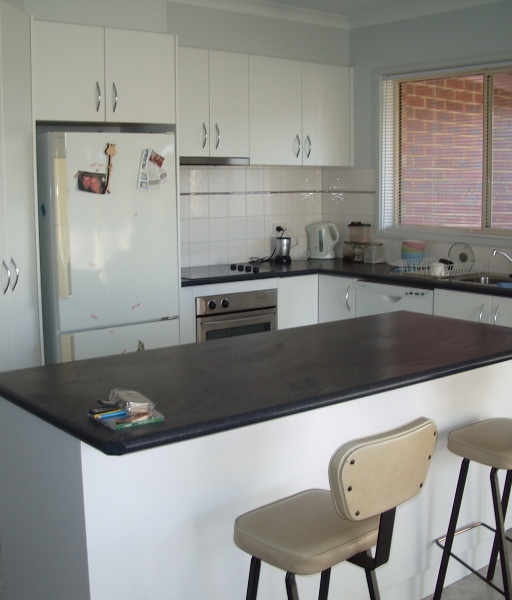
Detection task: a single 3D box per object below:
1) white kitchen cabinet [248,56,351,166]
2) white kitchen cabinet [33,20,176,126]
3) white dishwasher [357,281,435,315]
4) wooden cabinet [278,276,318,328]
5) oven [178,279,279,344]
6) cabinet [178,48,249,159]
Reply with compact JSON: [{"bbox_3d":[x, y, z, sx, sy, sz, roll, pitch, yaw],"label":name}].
[{"bbox_3d":[0.237,-1.243,5.440,0.918,0.674,0.286,-7,11,-39],"label":"white kitchen cabinet"},{"bbox_3d":[-0.923,-1.169,4.308,0.821,0.470,0.566,-7,11,-39],"label":"white kitchen cabinet"},{"bbox_3d":[1.019,0.285,4.957,0.566,0.827,0.605,-7,11,-39],"label":"white dishwasher"},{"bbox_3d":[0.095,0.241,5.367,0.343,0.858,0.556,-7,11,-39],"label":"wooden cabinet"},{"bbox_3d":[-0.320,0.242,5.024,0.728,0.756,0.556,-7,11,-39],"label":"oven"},{"bbox_3d":[-0.357,-1.190,4.956,0.617,0.630,0.286,-7,11,-39],"label":"cabinet"}]

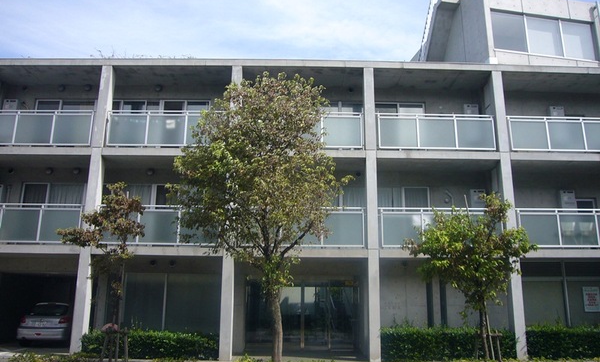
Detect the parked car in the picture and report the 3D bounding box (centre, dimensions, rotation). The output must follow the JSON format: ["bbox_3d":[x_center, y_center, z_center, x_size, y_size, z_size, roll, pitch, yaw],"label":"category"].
[{"bbox_3d":[-7.905,4.827,16.587,1.660,1.430,3.830,1,-14,-1],"label":"parked car"}]

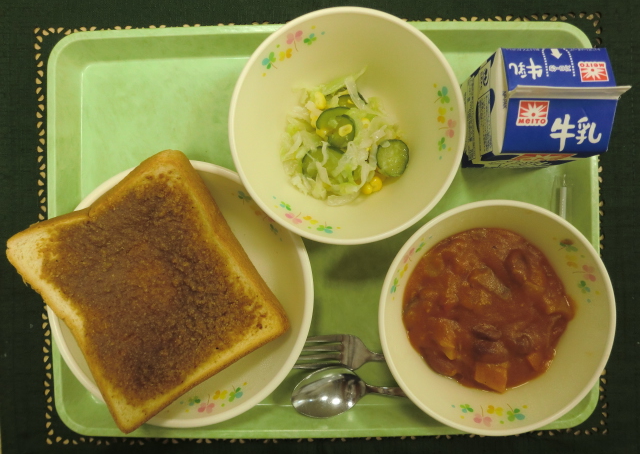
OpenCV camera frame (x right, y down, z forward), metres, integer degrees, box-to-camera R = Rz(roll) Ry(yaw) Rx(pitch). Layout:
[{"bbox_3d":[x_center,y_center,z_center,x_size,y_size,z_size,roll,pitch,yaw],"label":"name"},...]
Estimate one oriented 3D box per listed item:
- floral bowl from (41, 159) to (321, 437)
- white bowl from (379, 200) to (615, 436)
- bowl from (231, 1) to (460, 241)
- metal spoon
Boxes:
[{"bbox_3d":[-0.086,0.042,0.317,0.166,0.035,0.166,0,91,1],"label":"floral bowl"},{"bbox_3d":[0.100,0.051,0.302,0.134,0.061,0.134,0,91,1],"label":"white bowl"},{"bbox_3d":[0.015,-0.058,0.302,0.134,0.060,0.134,0,91,1],"label":"bowl"},{"bbox_3d":[0.065,0.116,0.325,0.168,0.020,0.035,2,91,1],"label":"metal spoon"}]

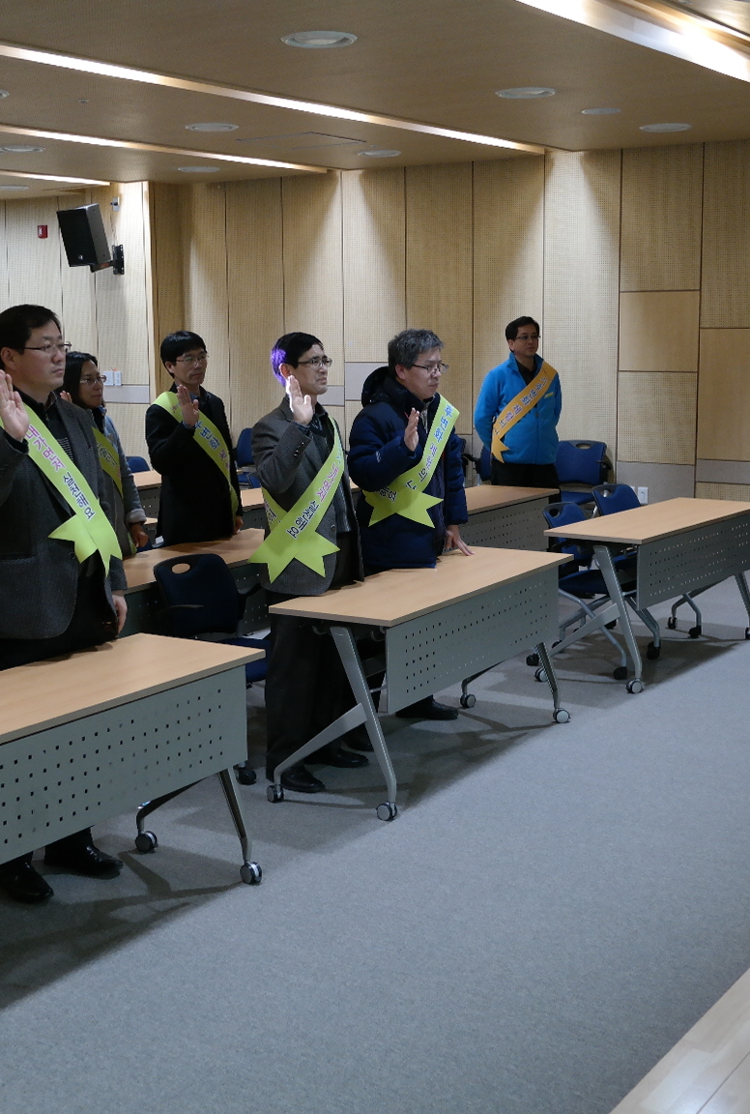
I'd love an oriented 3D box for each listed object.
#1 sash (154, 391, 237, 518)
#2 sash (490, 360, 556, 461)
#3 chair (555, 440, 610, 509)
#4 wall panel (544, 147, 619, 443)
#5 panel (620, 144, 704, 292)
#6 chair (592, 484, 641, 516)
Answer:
[{"bbox_3d":[-0.826,-0.467,6.414,0.280,0.620,0.420,7,12,39],"label":"sash"},{"bbox_3d":[0.944,-0.922,8.798,0.450,0.650,0.270,-7,11,-33],"label":"sash"},{"bbox_3d":[1.469,-0.419,10.350,0.580,0.820,0.580,5,11,31],"label":"chair"},{"bbox_3d":[1.534,-1.836,10.287,0.610,2.270,0.050,5,11,34],"label":"wall panel"},{"bbox_3d":[2.064,-2.417,9.974,0.603,1.010,0.050,5,11,33],"label":"panel"},{"bbox_3d":[1.460,0.018,7.726,0.580,0.820,0.580,6,11,36],"label":"chair"}]

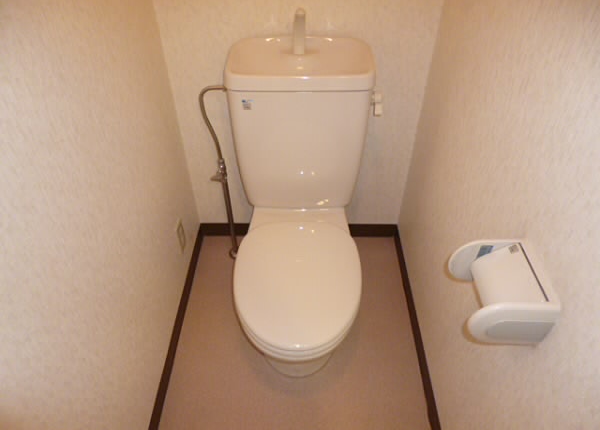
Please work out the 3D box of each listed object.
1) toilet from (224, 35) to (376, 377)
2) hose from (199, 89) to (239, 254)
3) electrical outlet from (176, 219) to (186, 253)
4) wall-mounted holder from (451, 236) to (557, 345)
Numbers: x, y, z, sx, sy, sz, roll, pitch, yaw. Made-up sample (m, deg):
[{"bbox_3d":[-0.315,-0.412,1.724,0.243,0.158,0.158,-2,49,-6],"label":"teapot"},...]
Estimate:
[{"bbox_3d":[0.000,0.054,1.272,0.385,0.880,0.755,1,44,0],"label":"toilet"},{"bbox_3d":[-0.267,-0.108,1.510,0.090,0.780,0.050,1,44,0],"label":"hose"},{"bbox_3d":[-0.424,0.078,1.507,0.010,0.120,0.070,1,44,0],"label":"electrical outlet"},{"bbox_3d":[0.350,0.143,0.751,0.120,0.110,0.160,1,44,0],"label":"wall-mounted holder"}]

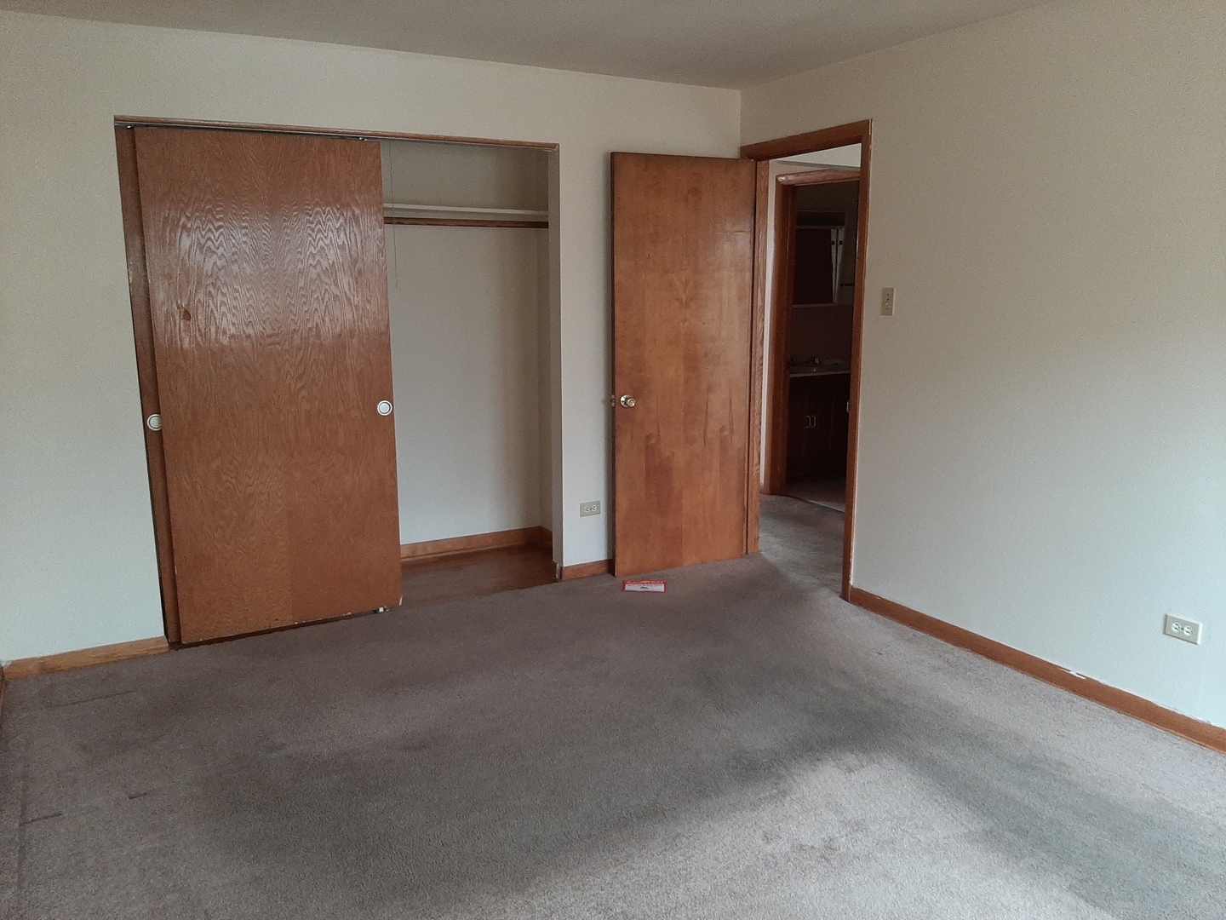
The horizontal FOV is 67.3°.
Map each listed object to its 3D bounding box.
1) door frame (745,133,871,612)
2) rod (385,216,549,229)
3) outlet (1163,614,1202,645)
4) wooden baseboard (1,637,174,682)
[{"bbox_3d":[0.938,-0.470,4.510,0.165,2.130,0.904,-7,13,-29],"label":"door frame"},{"bbox_3d":[-1.253,-1.102,4.245,2.250,0.034,0.034,-7,13,-29],"label":"rod"},{"bbox_3d":[1.834,0.545,2.964,0.010,0.070,0.114,-7,13,-29],"label":"outlet"},{"bbox_3d":[-2.056,0.774,3.611,0.563,0.076,0.018,-7,13,-29],"label":"wooden baseboard"}]

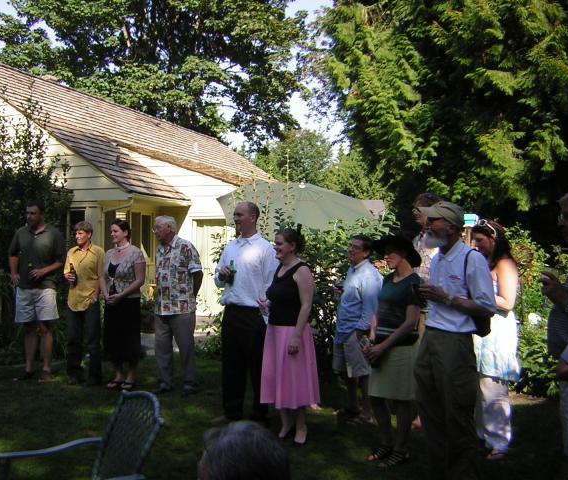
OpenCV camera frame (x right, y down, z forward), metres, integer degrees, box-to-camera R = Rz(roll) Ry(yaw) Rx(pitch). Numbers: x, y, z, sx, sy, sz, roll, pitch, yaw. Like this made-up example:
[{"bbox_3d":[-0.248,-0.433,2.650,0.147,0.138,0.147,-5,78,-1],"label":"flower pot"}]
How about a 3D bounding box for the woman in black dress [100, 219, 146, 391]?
[{"bbox_3d":[-1.610,0.630,6.650,0.470,1.690,0.360,2,0,23],"label":"woman in black dress"}]

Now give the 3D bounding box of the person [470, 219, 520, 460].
[{"bbox_3d":[1.512,0.715,4.754,0.380,1.700,0.460,-1,2,-37],"label":"person"}]

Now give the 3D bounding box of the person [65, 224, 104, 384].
[{"bbox_3d":[-2.032,0.640,6.754,0.470,1.670,0.340,1,2,9],"label":"person"}]

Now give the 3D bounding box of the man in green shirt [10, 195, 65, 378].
[{"bbox_3d":[-2.560,0.500,6.820,0.580,1.820,0.380,2,0,-6],"label":"man in green shirt"}]

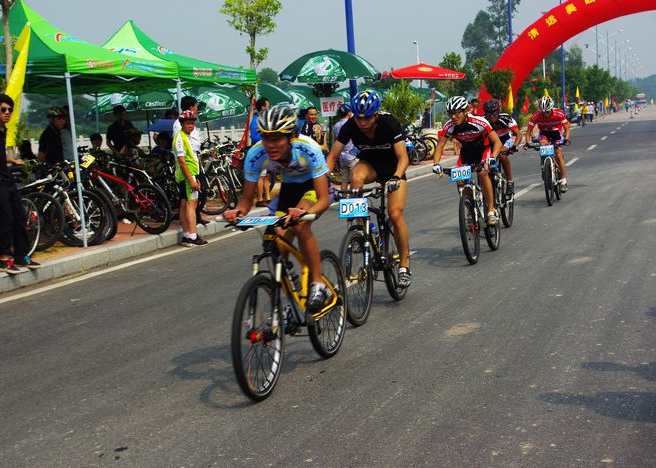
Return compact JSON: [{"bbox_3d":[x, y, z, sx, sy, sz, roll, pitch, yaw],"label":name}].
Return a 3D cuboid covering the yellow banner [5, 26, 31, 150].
[{"bbox_3d":[-3.218,-1.549,12.100,0.270,1.280,0.100,-4,5,-6],"label":"yellow banner"}]

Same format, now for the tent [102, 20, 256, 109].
[{"bbox_3d":[-2.974,-1.744,17.684,3.000,2.980,3.100,-2,6,16],"label":"tent"}]

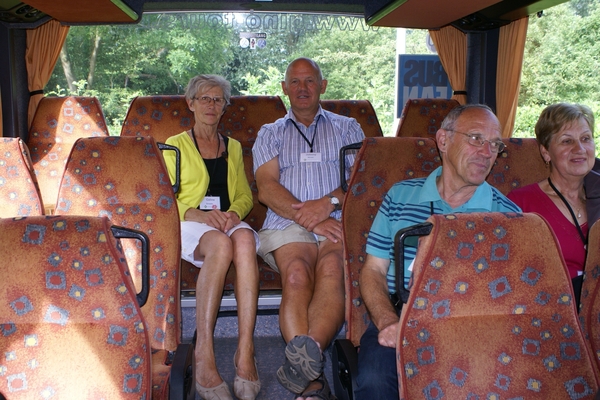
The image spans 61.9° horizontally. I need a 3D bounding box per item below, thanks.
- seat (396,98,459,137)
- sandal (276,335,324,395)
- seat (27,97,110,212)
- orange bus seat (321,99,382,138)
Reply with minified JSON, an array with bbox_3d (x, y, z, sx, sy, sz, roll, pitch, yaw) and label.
[{"bbox_3d":[0.714,-0.009,2.379,0.440,0.900,0.660,-1,11,-5],"label":"seat"},{"bbox_3d":[0.022,0.444,1.441,0.110,0.285,0.100,33,44,9],"label":"sandal"},{"bbox_3d":[-1.096,0.009,2.222,0.440,0.900,0.660,-1,11,-5],"label":"seat"},{"bbox_3d":[0.239,-0.005,2.338,0.440,0.900,0.660,-1,11,-5],"label":"orange bus seat"}]

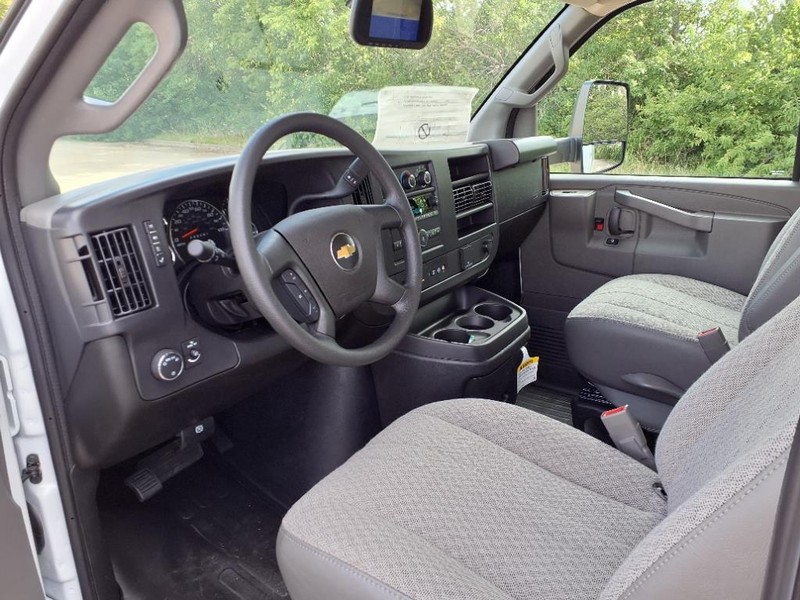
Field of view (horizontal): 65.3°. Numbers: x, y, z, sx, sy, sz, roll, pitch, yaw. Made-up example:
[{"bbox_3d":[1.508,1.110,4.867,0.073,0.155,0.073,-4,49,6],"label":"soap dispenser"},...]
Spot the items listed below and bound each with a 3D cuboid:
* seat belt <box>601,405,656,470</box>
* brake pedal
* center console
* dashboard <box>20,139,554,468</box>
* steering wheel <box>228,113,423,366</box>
[{"bbox_3d":[0.406,0.249,1.099,0.055,0.130,0.030,-32,-5,35],"label":"seat belt"},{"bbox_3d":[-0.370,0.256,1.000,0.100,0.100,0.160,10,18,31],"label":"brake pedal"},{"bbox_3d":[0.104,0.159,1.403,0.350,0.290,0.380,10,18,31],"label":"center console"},{"bbox_3d":[-0.064,-0.165,1.415,0.390,0.380,1.670,10,18,31],"label":"dashboard"},{"bbox_3d":[-0.114,-0.085,0.960,0.100,0.388,0.388,-16,4,36],"label":"steering wheel"}]

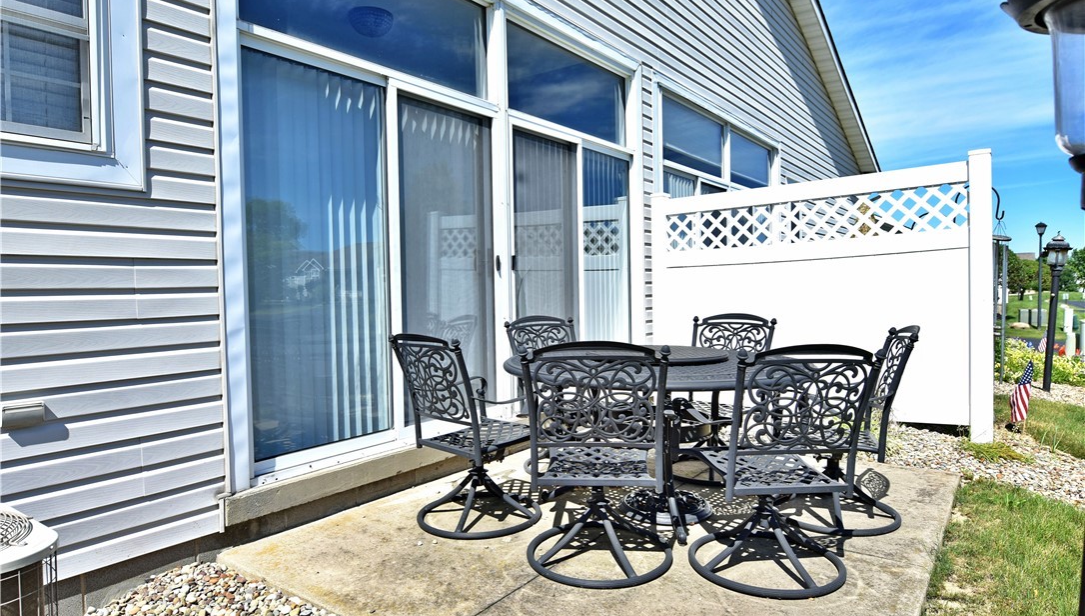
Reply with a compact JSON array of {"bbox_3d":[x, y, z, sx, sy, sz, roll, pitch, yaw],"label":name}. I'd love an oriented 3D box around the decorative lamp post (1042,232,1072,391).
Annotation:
[{"bbox_3d":[6.079,0.041,7.500,0.270,1.870,0.270,3,1,37],"label":"decorative lamp post"}]

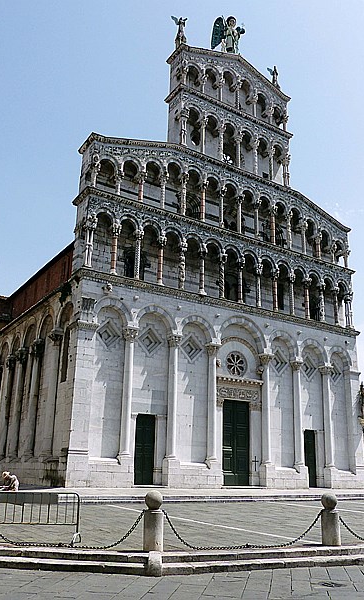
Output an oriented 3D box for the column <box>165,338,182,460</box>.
[{"bbox_3d":[-0.582,5.984,33.000,0.680,7.779,0.680,13,-22,-30],"label":"column"}]

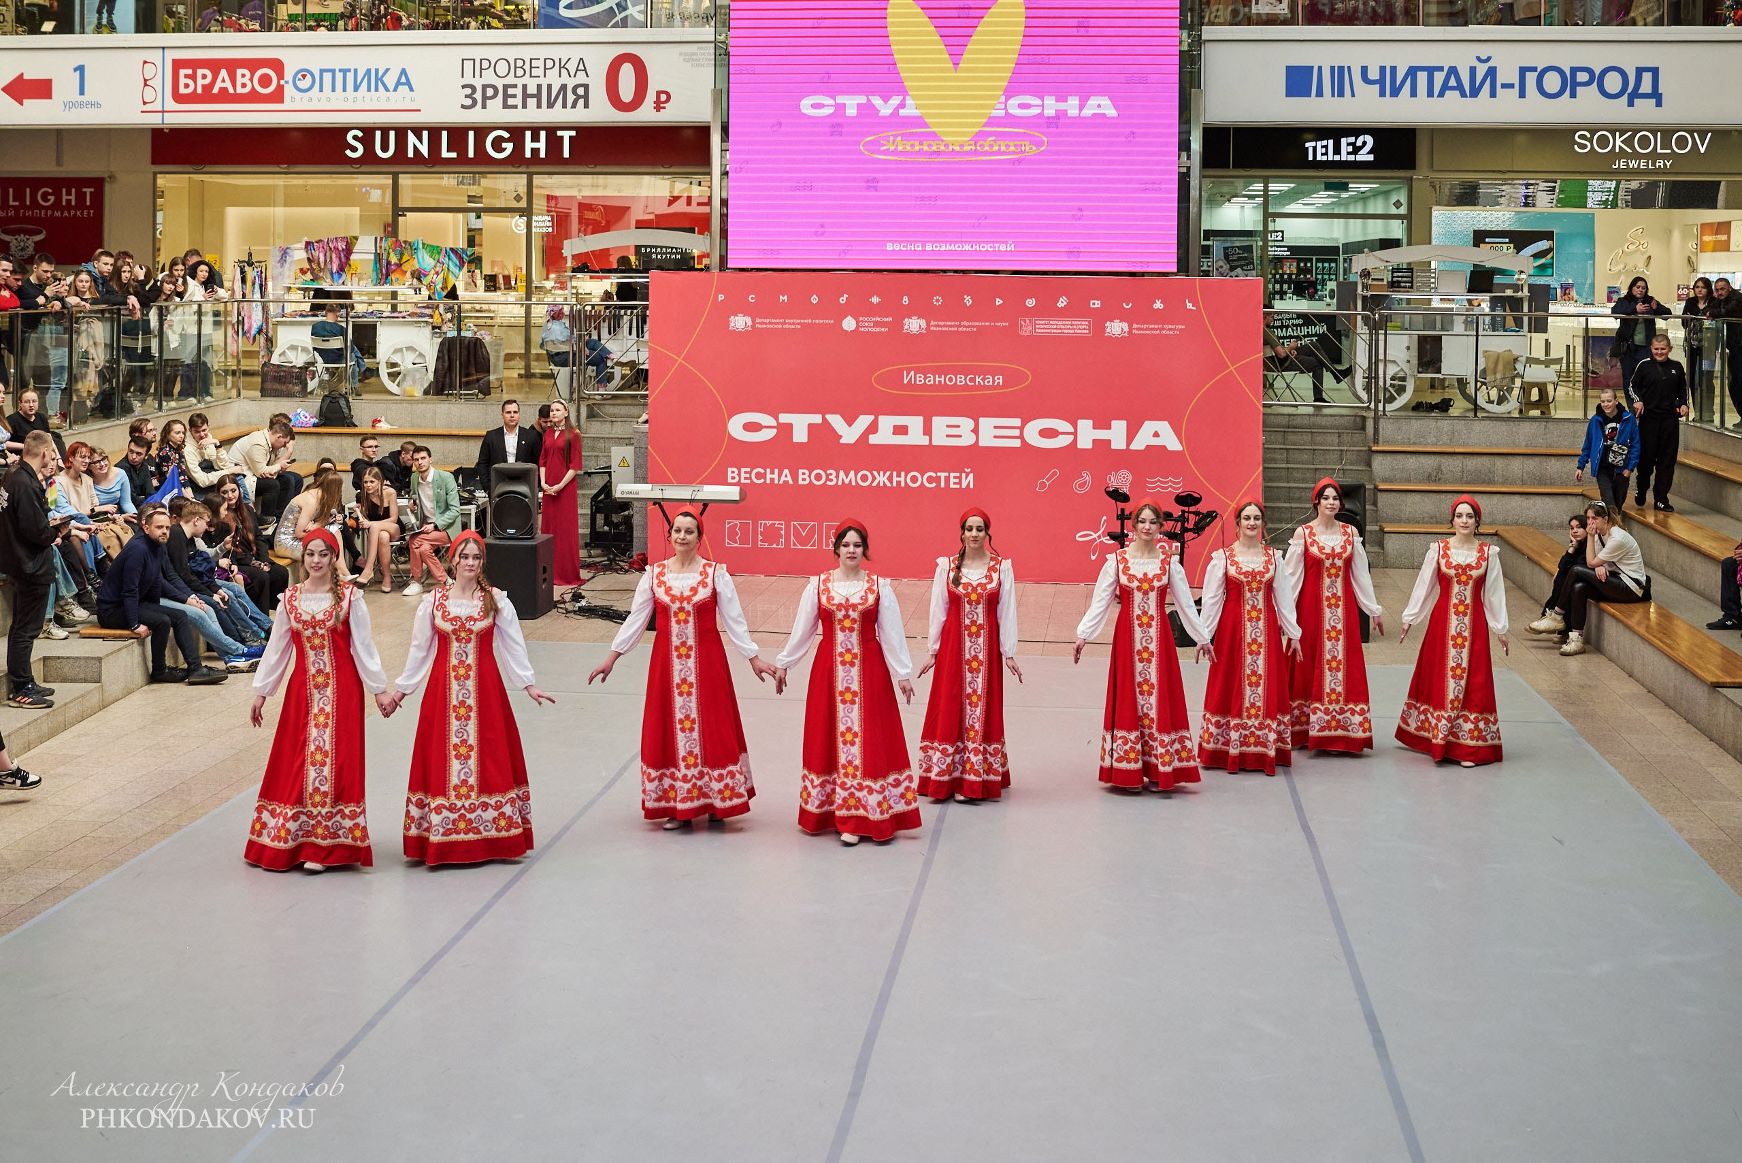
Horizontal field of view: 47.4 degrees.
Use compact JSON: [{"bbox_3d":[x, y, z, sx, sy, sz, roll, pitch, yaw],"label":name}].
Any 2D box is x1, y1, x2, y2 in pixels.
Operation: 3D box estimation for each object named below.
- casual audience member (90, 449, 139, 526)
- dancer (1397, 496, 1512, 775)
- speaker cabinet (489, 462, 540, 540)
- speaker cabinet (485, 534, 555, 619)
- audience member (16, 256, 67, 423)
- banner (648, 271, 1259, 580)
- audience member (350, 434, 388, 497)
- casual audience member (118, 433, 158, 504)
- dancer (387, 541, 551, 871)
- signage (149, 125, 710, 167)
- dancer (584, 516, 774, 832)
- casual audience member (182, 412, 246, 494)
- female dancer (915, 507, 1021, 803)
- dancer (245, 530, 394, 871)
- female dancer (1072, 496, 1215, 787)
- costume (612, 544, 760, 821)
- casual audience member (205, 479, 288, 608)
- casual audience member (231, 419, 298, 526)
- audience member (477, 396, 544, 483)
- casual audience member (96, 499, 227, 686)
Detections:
[{"bbox_3d":[-5.912,-0.491,15.836,0.740,1.150,0.500,7,11,37],"label":"casual audience member"},{"bbox_3d":[3.615,0.280,12.395,0.670,1.650,0.550,2,9,12],"label":"dancer"},{"bbox_3d":[-3.082,-0.694,17.150,0.400,0.665,0.380,1,9,3],"label":"speaker cabinet"},{"bbox_3d":[-3.108,-0.057,17.426,0.550,0.680,0.570,1,9,5],"label":"speaker cabinet"},{"bbox_3d":[-8.412,-2.451,20.222,0.500,1.700,0.520,6,10,32],"label":"audience member"},{"bbox_3d":[0.782,-1.487,19.446,6.014,2.984,0.100,1,9,7],"label":"banner"},{"bbox_3d":[-5.353,-0.938,21.212,0.500,1.270,0.720,-2,9,-17],"label":"audience member"},{"bbox_3d":[-6.165,-0.655,17.159,0.720,1.220,0.490,7,11,36],"label":"casual audience member"},{"bbox_3d":[-2.066,0.584,10.054,0.720,1.660,0.560,-1,9,-7],"label":"dancer"},{"bbox_3d":[-6.118,-5.990,27.300,7.961,0.557,0.150,2,7,7],"label":"signage"},{"bbox_3d":[-1.030,0.467,10.933,1.000,1.700,0.480,0,9,-3],"label":"dancer"},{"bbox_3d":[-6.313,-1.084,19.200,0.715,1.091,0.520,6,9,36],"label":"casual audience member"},{"bbox_3d":[0.556,0.418,11.370,0.586,1.667,0.500,1,7,3],"label":"female dancer"},{"bbox_3d":[-2.785,0.586,10.087,0.730,1.700,0.500,-1,9,-6],"label":"dancer"},{"bbox_3d":[1.592,0.371,11.650,0.783,1.686,0.520,1,7,7],"label":"female dancer"},{"bbox_3d":[-1.001,0.550,10.830,0.777,1.486,0.540,0,7,-1],"label":"costume"},{"bbox_3d":[-5.136,-0.257,16.493,0.800,1.220,0.550,3,10,18],"label":"casual audience member"},{"bbox_3d":[-6.093,-1.098,19.950,0.587,1.057,0.500,3,8,21],"label":"casual audience member"},{"bbox_3d":[-3.430,-0.851,18.952,0.580,1.770,0.360,0,9,-3],"label":"audience member"},{"bbox_3d":[-5.128,0.088,14.350,0.874,1.276,0.550,3,7,16],"label":"casual audience member"}]

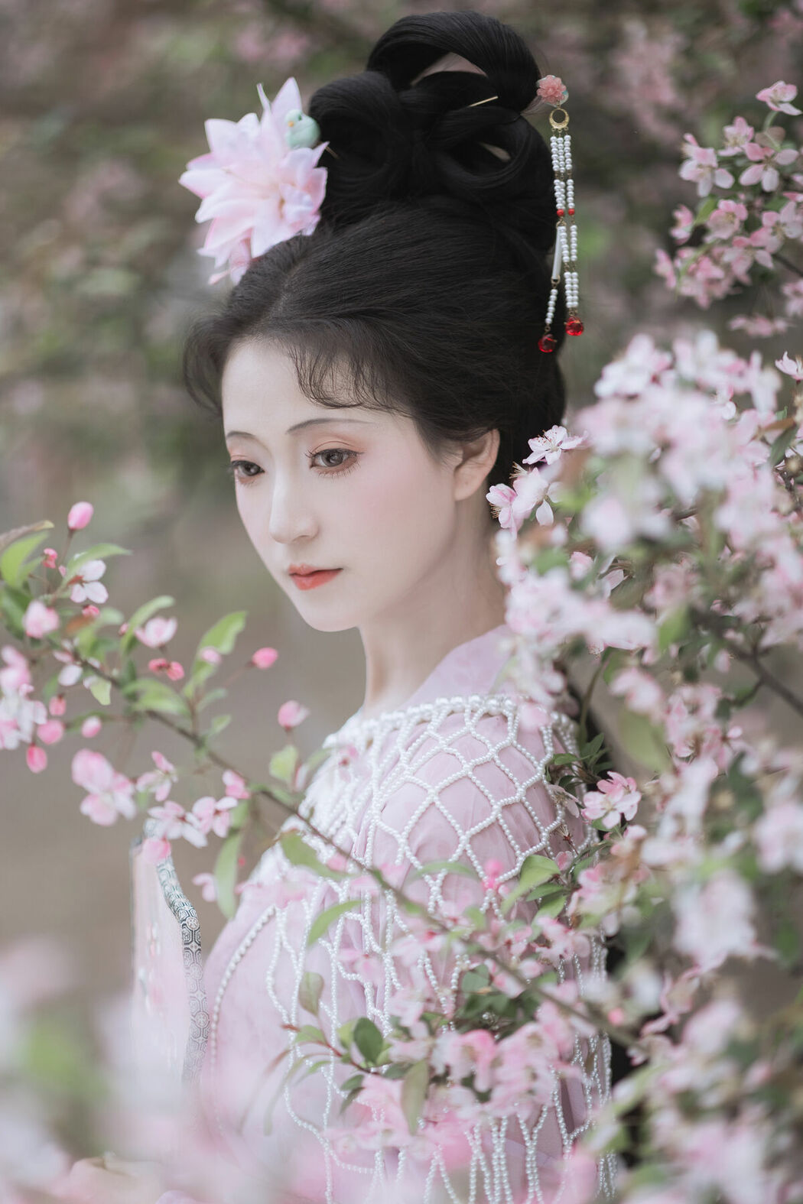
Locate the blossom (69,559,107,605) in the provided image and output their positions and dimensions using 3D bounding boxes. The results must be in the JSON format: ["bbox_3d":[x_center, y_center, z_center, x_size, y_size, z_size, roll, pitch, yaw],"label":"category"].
[{"bbox_3d":[-0.171,-0.011,1.550,0.023,0.025,0.020,-1,2,-17],"label":"blossom"}]

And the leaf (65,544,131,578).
[{"bbox_3d":[-0.177,-0.024,1.660,0.039,0.013,0.012,-22,-16,0],"label":"leaf"}]

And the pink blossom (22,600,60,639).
[{"bbox_3d":[-0.191,0.009,1.510,0.020,0.021,0.020,0,2,0],"label":"pink blossom"}]

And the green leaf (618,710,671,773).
[{"bbox_3d":[0.122,0.070,1.430,0.027,0.032,0.018,0,2,11],"label":"green leaf"}]

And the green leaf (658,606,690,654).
[{"bbox_3d":[0.153,0.016,1.600,0.014,0.028,0.010,30,0,10],"label":"green leaf"}]

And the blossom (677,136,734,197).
[{"bbox_3d":[0.187,-0.269,1.750,0.034,0.038,0.026,0,2,11],"label":"blossom"}]

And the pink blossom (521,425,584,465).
[{"bbox_3d":[0.086,-0.090,1.620,0.035,0.023,0.028,1,2,19],"label":"pink blossom"}]

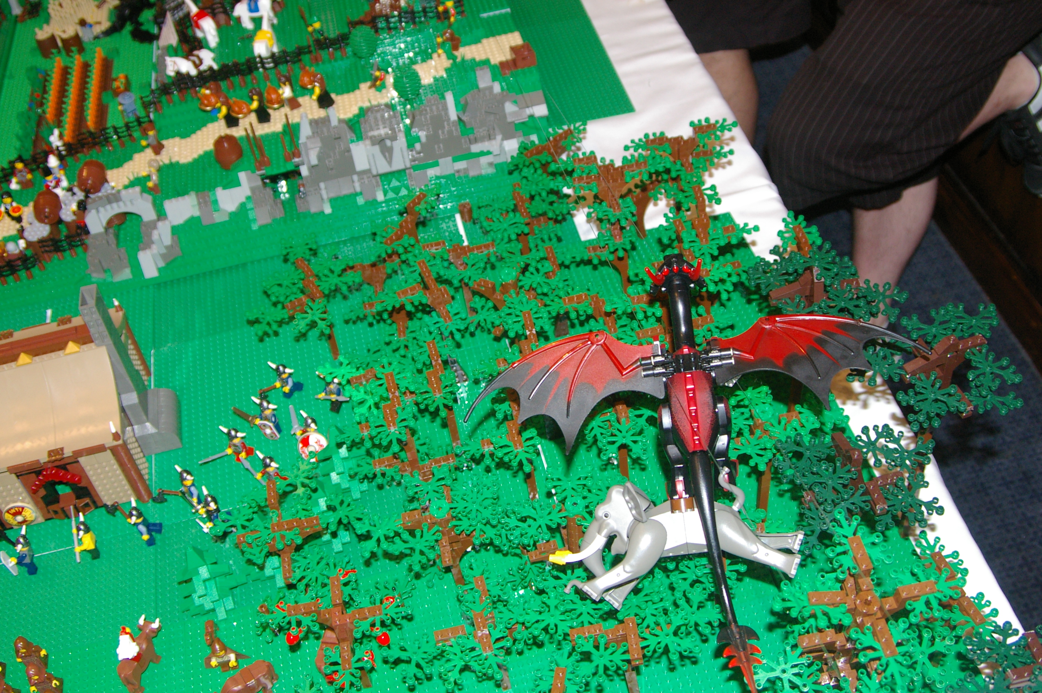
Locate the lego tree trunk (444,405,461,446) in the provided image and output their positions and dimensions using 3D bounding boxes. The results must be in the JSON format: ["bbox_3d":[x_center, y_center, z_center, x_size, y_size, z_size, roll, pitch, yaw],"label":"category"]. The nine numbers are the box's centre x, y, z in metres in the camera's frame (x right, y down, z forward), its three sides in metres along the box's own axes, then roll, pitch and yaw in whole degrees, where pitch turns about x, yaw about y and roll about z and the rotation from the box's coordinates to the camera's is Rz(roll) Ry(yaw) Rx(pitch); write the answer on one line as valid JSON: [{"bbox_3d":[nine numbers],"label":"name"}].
[{"bbox_3d":[-0.065,0.080,1.178,0.009,0.066,0.009,-13,46,-4],"label":"lego tree trunk"}]

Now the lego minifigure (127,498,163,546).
[{"bbox_3d":[-0.370,0.175,1.189,0.026,0.046,0.028,-13,46,-4],"label":"lego minifigure"}]

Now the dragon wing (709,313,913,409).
[{"bbox_3d":[0.208,0.012,0.858,0.152,0.016,0.086,2,48,13],"label":"dragon wing"}]

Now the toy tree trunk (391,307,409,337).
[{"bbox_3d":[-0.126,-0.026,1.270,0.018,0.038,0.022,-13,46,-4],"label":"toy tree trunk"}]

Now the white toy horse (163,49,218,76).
[{"bbox_3d":[-0.467,-0.399,1.735,0.065,0.046,0.018,-13,46,-4],"label":"white toy horse"}]

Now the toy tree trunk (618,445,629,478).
[{"bbox_3d":[0.095,0.111,1.117,0.009,0.060,0.009,-13,46,-4],"label":"toy tree trunk"}]

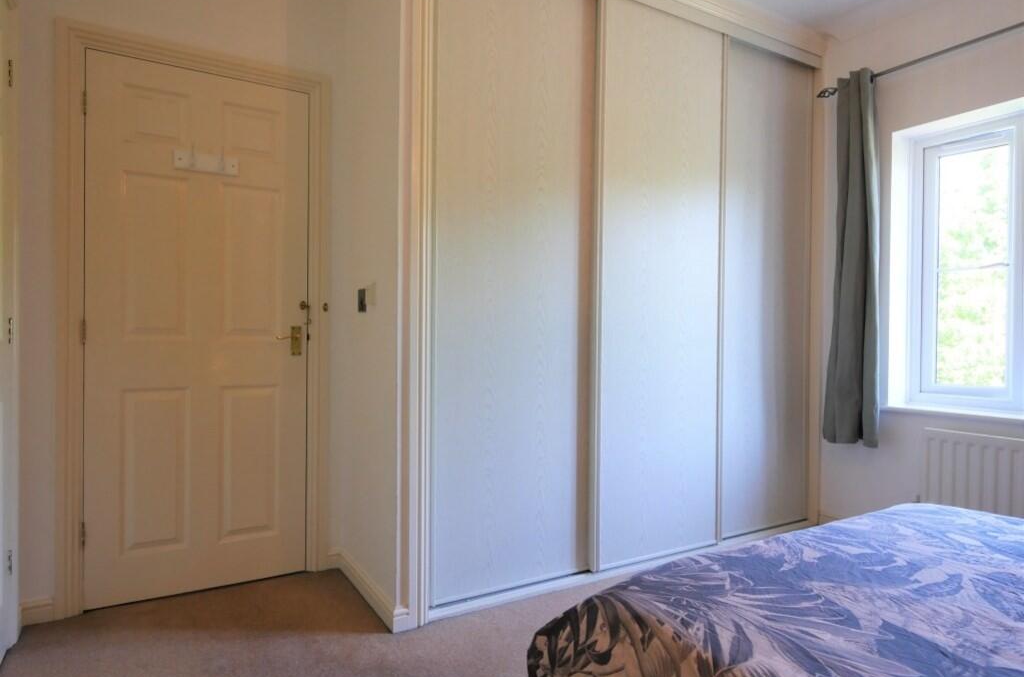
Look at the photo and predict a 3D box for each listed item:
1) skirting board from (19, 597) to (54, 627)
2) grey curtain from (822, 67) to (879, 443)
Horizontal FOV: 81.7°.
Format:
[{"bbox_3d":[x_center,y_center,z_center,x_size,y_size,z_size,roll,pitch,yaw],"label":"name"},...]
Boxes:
[{"bbox_3d":[-1.639,0.940,2.049,0.095,0.095,0.022,0,1,-30],"label":"skirting board"},{"bbox_3d":[1.706,-0.398,2.962,0.130,1.850,0.260,0,1,-30],"label":"grey curtain"}]

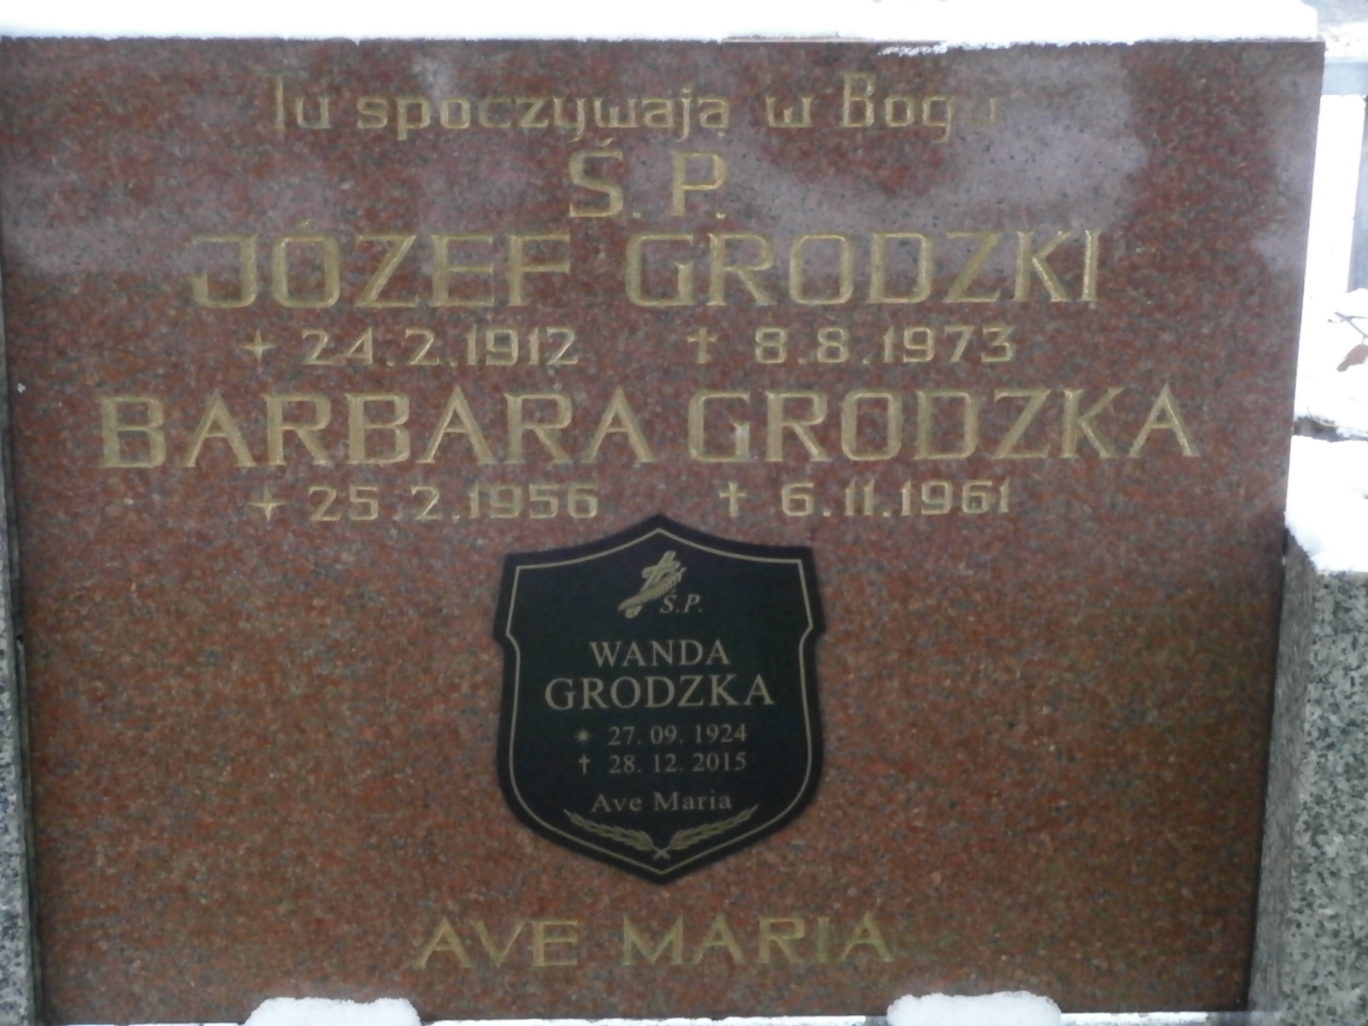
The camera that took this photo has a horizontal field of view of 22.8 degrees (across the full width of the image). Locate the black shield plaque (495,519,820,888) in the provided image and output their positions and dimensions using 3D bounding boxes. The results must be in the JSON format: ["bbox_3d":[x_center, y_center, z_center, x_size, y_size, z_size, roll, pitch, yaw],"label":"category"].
[{"bbox_3d":[-0.017,0.145,2.530,0.245,0.299,0.015,-2,20,-3],"label":"black shield plaque"}]

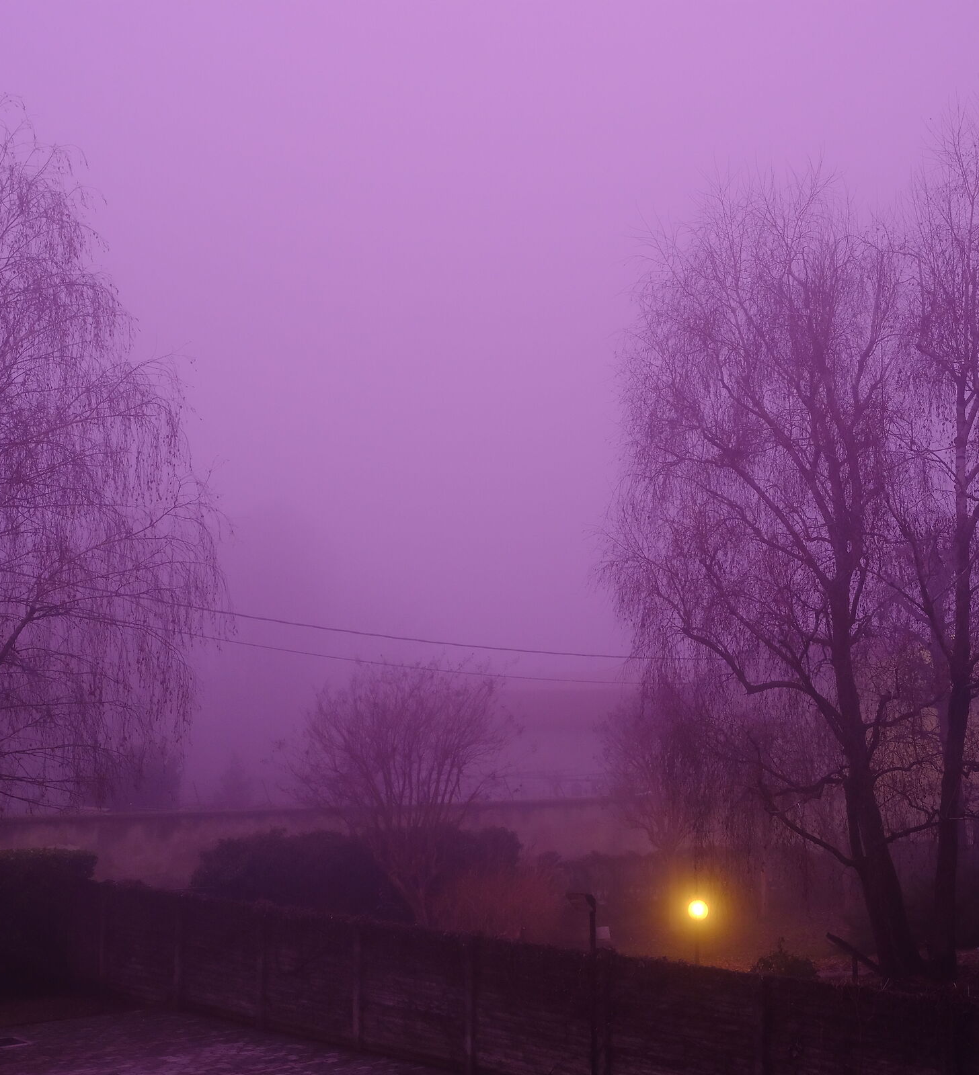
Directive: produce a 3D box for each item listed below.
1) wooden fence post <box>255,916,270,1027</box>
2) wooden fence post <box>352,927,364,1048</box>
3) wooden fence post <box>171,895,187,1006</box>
[{"bbox_3d":[-3.088,5.801,21.218,0.130,1.540,0.130,7,-10,-43],"label":"wooden fence post"},{"bbox_3d":[-1.649,5.616,19.708,0.130,1.540,0.130,7,-10,-43],"label":"wooden fence post"},{"bbox_3d":[-4.528,5.987,22.728,0.130,1.540,0.130,7,-10,-43],"label":"wooden fence post"}]

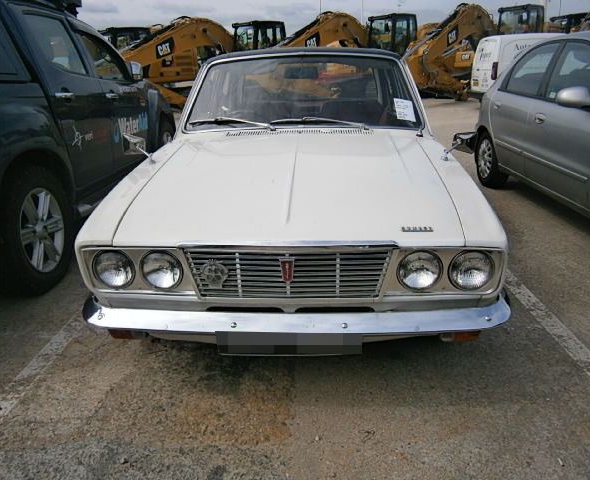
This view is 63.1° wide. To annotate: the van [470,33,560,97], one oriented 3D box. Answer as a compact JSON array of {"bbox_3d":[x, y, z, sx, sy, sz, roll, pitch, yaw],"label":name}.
[{"bbox_3d":[7.533,-4.717,13.636,4.400,1.850,1.730,-3,20,-6],"label":"van"}]

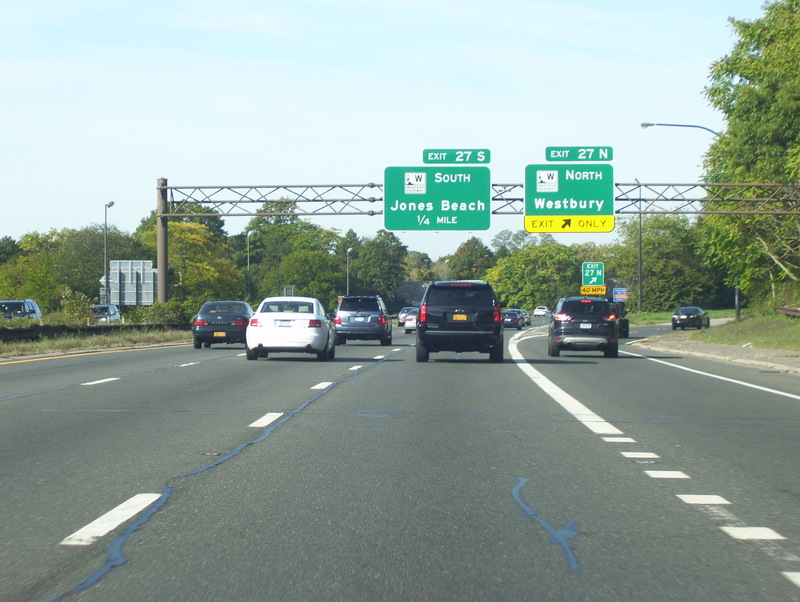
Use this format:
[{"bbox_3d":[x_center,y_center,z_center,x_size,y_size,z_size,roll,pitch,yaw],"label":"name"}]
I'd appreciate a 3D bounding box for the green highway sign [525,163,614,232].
[{"bbox_3d":[7.275,-4.376,107.000,3.850,2.920,0.120,0,0,3],"label":"green highway sign"}]

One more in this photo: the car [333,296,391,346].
[{"bbox_3d":[-1.270,0.686,87.900,1.830,1.730,4.690,0,0,3],"label":"car"}]

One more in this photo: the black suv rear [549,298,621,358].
[{"bbox_3d":[5.050,0.671,69.000,1.840,1.690,4.530,0,0,3],"label":"black suv rear"}]

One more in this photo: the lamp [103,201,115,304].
[{"bbox_3d":[-21.120,-2.622,182.000,0.700,9.200,0.400,0,0,0],"label":"lamp"}]

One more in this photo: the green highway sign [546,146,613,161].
[{"bbox_3d":[7.699,-6.286,107.000,2.870,0.620,0.100,0,0,3],"label":"green highway sign"}]

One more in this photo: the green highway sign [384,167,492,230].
[{"bbox_3d":[1.599,-4.319,105.700,4.500,2.740,0.120,0,0,2],"label":"green highway sign"}]

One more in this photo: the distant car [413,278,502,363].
[{"bbox_3d":[1.440,0.490,59.700,2.045,1.890,5.180,0,0,1],"label":"distant car"}]

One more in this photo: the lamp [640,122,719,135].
[{"bbox_3d":[13.355,-3.658,115.000,4.500,9.100,0.300,0,0,0],"label":"lamp"}]

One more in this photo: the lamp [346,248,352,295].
[{"bbox_3d":[-6.277,-1.954,315.000,0.700,9.200,0.400,0,0,0],"label":"lamp"}]

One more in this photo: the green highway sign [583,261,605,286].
[{"bbox_3d":[13.635,-1.873,176.000,1.530,1.650,0.080,0,0,4],"label":"green highway sign"}]

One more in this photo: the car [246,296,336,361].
[{"bbox_3d":[-2.500,0.623,58.400,1.855,1.460,4.900,0,0,2],"label":"car"}]

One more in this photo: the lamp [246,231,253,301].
[{"bbox_3d":[-14.350,-2.250,240.000,0.800,9.200,0.300,0,0,10],"label":"lamp"}]

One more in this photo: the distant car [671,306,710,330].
[{"bbox_3d":[17.800,1.050,153.500,1.810,1.450,4.700,0,0,17],"label":"distant car"}]

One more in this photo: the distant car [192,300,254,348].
[{"bbox_3d":[-5.440,0.790,79.200,1.720,1.430,4.550,0,0,2],"label":"distant car"}]

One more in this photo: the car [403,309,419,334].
[{"bbox_3d":[1.300,1.140,141.500,1.800,1.450,4.700,0,0,4],"label":"car"}]

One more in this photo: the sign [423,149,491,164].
[{"bbox_3d":[2.456,-6.191,107.300,2.880,0.620,0.100,0,0,3],"label":"sign"}]

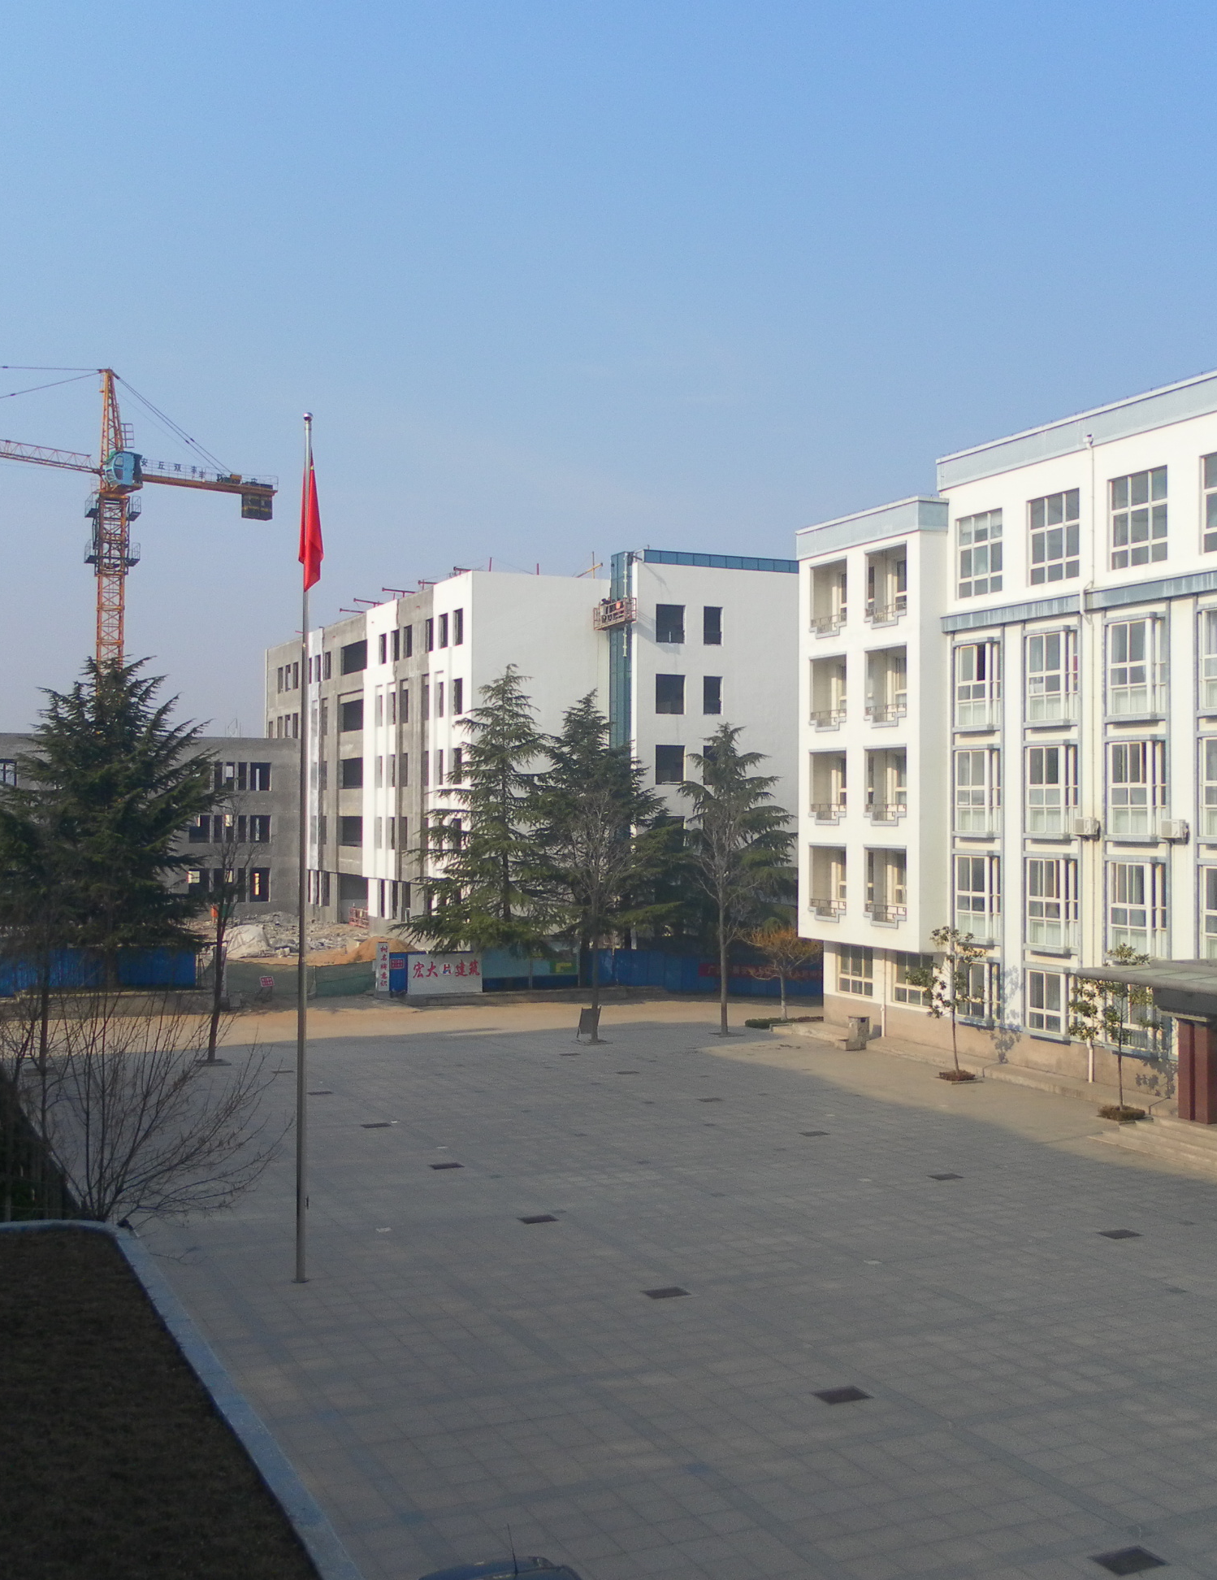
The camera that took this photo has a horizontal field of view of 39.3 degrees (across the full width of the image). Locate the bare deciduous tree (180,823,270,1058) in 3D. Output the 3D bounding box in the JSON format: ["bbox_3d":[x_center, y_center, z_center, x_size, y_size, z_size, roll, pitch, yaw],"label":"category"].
[{"bbox_3d":[-11.991,4.809,53.400,2.800,7.503,2.800,0,-1,-13],"label":"bare deciduous tree"}]

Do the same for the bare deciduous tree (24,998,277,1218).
[{"bbox_3d":[-8.362,5.831,31.200,4.500,4.278,4.100,0,-1,-15],"label":"bare deciduous tree"}]

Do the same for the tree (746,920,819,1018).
[{"bbox_3d":[6.572,6.837,64.500,2.750,3.644,2.750,0,-1,6],"label":"tree"}]

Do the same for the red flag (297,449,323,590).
[{"bbox_3d":[-4.912,-4.451,28.100,0.420,2.300,0.300,0,-1,-10],"label":"red flag"}]

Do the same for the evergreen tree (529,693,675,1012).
[{"bbox_3d":[-0.237,2.332,70.000,6.200,12.573,6.200,0,-1,0],"label":"evergreen tree"}]

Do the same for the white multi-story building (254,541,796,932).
[{"bbox_3d":[-6.621,-1.549,119.854,22.000,22.400,52.000,1,-1,-24],"label":"white multi-story building"}]

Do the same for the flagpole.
[{"bbox_3d":[-5.051,0.952,28.160,0.160,14.386,0.160,0,-1,-10],"label":"flagpole"}]

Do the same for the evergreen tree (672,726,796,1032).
[{"bbox_3d":[4.760,3.307,64.000,4.700,11.619,4.700,0,-1,4],"label":"evergreen tree"}]

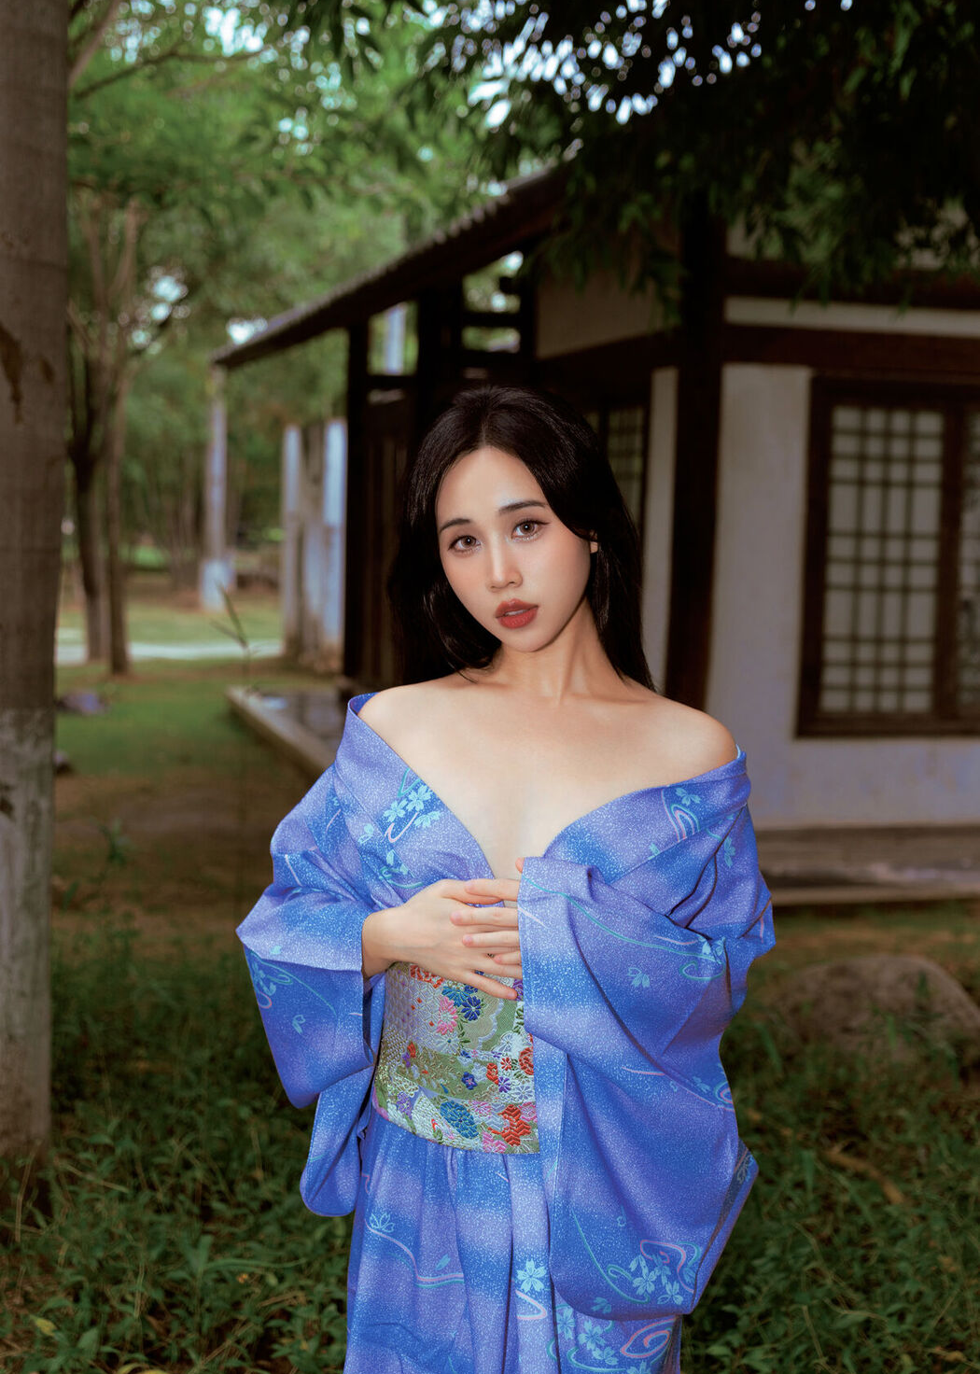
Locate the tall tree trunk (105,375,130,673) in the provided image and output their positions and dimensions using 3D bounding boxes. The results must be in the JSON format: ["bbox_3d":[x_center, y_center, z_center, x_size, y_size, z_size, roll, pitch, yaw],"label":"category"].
[{"bbox_3d":[-3.044,-1.357,14.700,0.210,2.500,0.210,0,6,-9],"label":"tall tree trunk"}]

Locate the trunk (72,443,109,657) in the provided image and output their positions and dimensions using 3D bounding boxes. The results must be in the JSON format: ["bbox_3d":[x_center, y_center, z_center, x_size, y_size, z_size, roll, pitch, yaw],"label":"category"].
[{"bbox_3d":[-3.470,-1.147,15.600,0.290,1.850,0.280,0,6,-9],"label":"trunk"}]

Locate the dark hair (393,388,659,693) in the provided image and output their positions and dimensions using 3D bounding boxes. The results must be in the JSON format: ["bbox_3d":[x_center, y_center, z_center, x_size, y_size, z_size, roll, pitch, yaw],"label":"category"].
[{"bbox_3d":[0.030,-0.144,1.750,0.260,0.310,0.240,-3,6,16],"label":"dark hair"}]

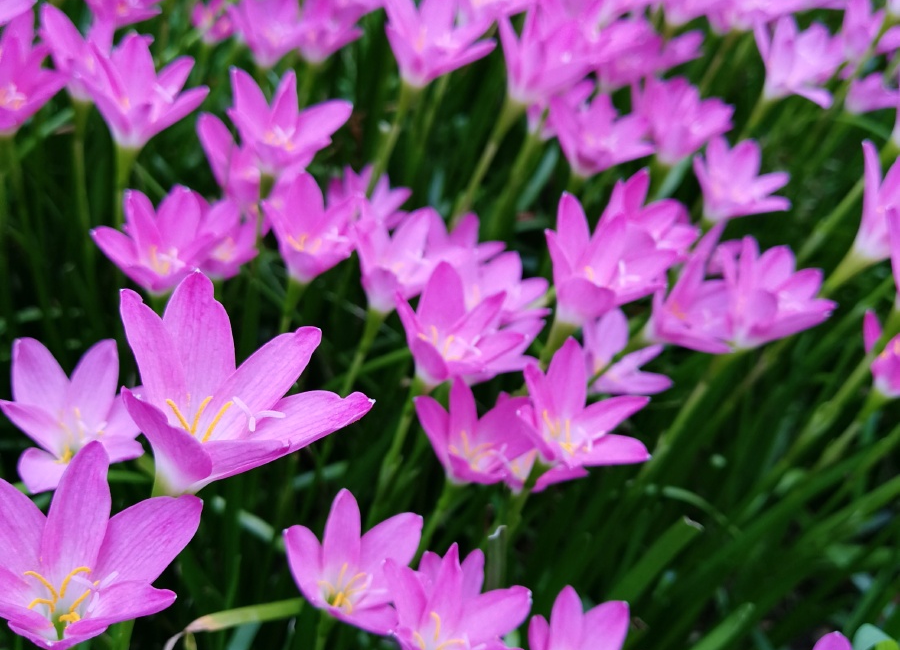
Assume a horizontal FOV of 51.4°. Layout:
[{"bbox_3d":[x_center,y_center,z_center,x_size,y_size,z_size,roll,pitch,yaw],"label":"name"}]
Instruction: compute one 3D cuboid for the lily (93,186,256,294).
[{"bbox_3d":[-0.155,-0.037,0.500,0.066,0.046,0.066,-4,43,-27],"label":"lily"}]

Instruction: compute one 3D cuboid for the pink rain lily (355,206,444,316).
[{"bbox_3d":[-0.035,-0.030,0.543,0.056,0.050,0.056,-4,43,-27],"label":"pink rain lily"}]

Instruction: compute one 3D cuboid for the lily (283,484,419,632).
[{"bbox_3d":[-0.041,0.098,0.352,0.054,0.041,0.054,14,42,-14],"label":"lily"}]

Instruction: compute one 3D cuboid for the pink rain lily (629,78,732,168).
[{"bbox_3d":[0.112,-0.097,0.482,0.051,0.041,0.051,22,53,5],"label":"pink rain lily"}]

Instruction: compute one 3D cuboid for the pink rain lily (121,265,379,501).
[{"bbox_3d":[-0.060,0.026,0.258,0.066,0.050,0.066,5,39,-27],"label":"pink rain lily"}]

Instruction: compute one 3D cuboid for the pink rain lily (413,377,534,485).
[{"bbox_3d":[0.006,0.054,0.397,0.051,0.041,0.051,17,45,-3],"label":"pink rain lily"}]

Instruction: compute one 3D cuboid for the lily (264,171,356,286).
[{"bbox_3d":[-0.082,-0.049,0.536,0.056,0.050,0.056,-8,43,-27],"label":"lily"}]

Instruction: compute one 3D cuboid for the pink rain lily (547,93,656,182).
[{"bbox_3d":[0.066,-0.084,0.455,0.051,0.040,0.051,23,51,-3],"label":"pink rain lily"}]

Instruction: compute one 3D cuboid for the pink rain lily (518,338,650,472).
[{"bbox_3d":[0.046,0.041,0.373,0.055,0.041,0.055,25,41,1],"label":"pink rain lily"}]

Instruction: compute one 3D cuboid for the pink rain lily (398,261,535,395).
[{"bbox_3d":[-0.002,0.009,0.431,0.064,0.048,0.064,5,39,-27],"label":"pink rain lily"}]

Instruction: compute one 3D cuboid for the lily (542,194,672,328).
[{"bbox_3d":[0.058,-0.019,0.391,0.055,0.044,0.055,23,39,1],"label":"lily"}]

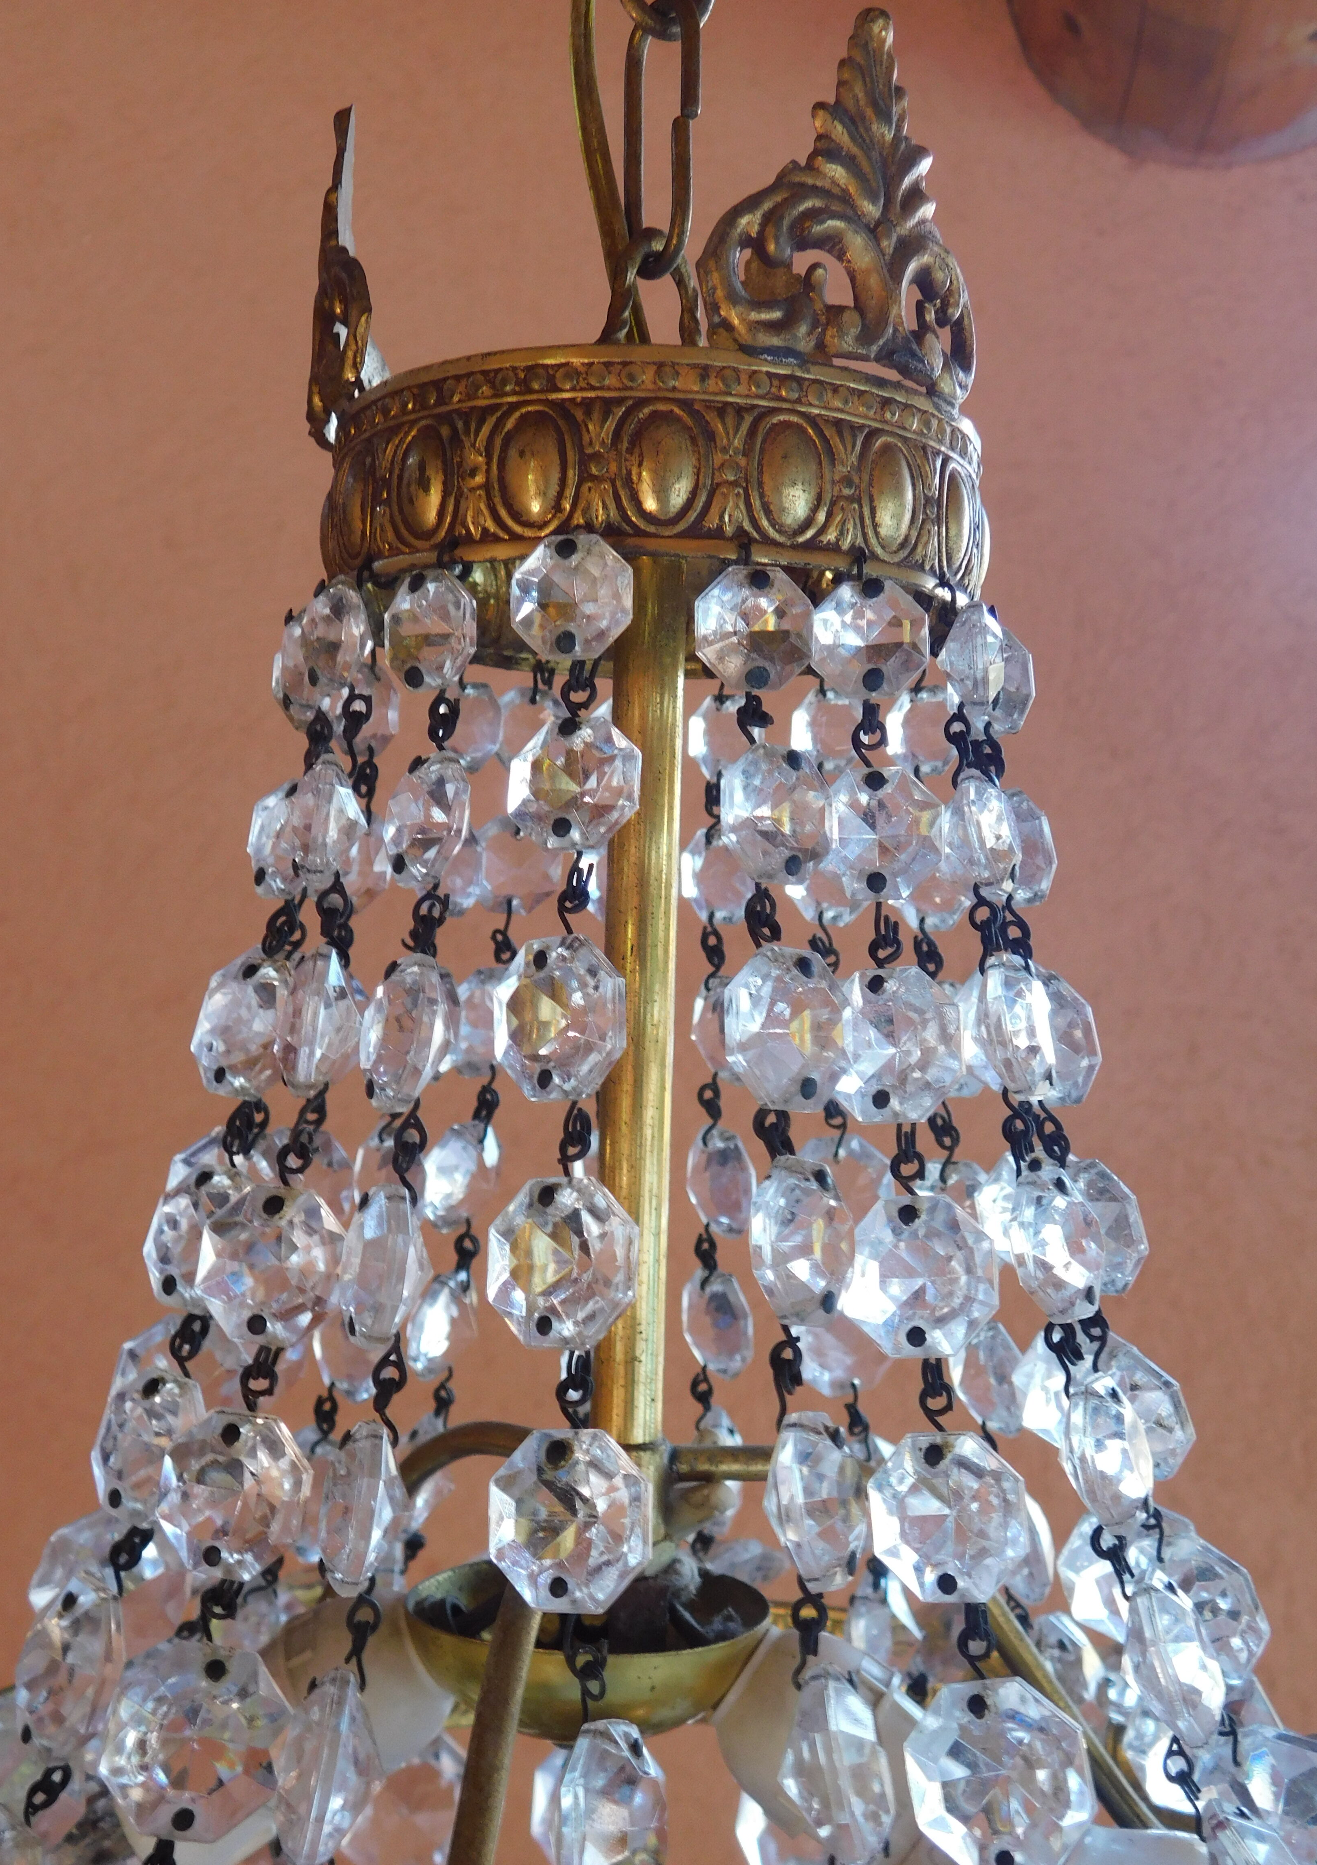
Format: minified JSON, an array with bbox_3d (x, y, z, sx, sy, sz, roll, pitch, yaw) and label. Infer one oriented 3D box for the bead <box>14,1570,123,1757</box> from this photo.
[{"bbox_3d":[-0.071,0.088,0.234,0.020,0.020,0.009,-9,-31,39],"label":"bead"}]

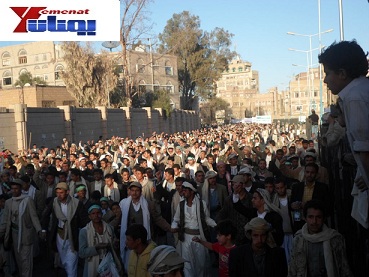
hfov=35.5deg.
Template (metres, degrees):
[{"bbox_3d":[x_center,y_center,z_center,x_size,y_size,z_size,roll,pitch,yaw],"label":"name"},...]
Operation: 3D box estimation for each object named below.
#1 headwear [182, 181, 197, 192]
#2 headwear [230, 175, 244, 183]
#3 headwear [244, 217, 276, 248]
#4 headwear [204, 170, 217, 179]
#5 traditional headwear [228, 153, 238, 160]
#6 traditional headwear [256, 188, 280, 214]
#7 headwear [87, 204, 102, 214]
[{"bbox_3d":[0.071,0.684,8.200,0.210,0.120,0.180,23,-14,-39],"label":"headwear"},{"bbox_3d":[0.828,0.629,9.000,0.185,0.115,0.240,1,3,37],"label":"headwear"},{"bbox_3d":[0.713,0.884,5.400,0.280,0.270,0.260,-1,2,-6],"label":"headwear"},{"bbox_3d":[0.438,0.611,9.700,0.200,0.130,0.220,-2,-2,-23],"label":"headwear"},{"bbox_3d":[1.157,0.431,13.600,0.205,0.145,0.225,-1,-3,-18],"label":"traditional headwear"},{"bbox_3d":[1.050,0.788,7.200,0.290,0.280,0.220,4,0,-28],"label":"traditional headwear"},{"bbox_3d":[-1.122,0.888,7.200,0.180,0.105,0.200,-1,-6,-14],"label":"headwear"}]

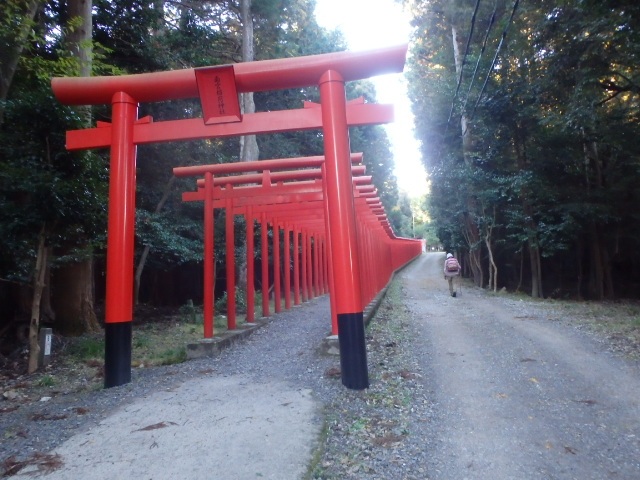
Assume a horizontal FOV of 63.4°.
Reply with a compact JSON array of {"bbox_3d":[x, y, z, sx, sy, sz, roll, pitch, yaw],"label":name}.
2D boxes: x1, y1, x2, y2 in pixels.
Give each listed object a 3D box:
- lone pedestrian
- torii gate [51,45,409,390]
[{"bbox_3d":[4.896,1.295,19.100,0.580,1.620,0.520,-4,-5,13],"label":"lone pedestrian"},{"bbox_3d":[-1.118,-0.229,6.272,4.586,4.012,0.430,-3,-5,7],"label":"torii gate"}]

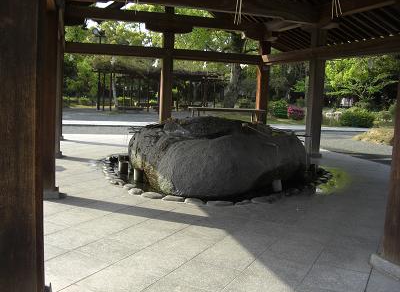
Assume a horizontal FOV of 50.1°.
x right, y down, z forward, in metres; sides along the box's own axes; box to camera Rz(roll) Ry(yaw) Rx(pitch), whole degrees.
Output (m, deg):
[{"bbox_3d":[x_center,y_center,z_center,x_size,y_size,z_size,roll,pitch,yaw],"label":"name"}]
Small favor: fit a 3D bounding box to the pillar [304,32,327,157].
[{"bbox_3d":[3.230,-1.428,11.776,0.290,3.570,0.290,1,7,-17],"label":"pillar"}]

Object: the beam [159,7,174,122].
[{"bbox_3d":[-1.062,-2.229,13.882,0.320,4.300,0.320,1,7,-17],"label":"beam"}]

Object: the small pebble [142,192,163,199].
[{"bbox_3d":[-0.701,0.736,6.306,0.310,0.085,0.200,5,7,22],"label":"small pebble"}]

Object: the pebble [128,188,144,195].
[{"bbox_3d":[-0.972,0.701,6.521,0.260,0.090,0.200,6,7,30],"label":"pebble"}]

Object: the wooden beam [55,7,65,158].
[{"bbox_3d":[-3.250,-1.452,9.675,0.320,3.500,0.320,1,7,-17],"label":"wooden beam"}]

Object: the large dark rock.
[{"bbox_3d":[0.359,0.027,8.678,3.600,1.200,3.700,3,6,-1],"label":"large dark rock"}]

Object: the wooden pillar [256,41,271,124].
[{"bbox_3d":[2.178,-1.868,14.938,0.320,3.650,0.320,1,7,-17],"label":"wooden pillar"}]

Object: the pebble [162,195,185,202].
[{"bbox_3d":[-0.383,0.766,6.178,0.320,0.085,0.200,4,6,14],"label":"pebble"}]

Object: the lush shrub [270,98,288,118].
[{"bbox_3d":[6.299,-2.943,34.000,1.450,1.600,1.400,4,6,10],"label":"lush shrub"}]

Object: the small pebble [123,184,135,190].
[{"bbox_3d":[-1.124,0.659,6.816,0.200,0.085,0.180,7,8,35],"label":"small pebble"}]

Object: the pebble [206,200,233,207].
[{"bbox_3d":[0.284,0.815,6.059,0.380,0.080,0.220,2,6,-5],"label":"pebble"}]

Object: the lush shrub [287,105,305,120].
[{"bbox_3d":[7.886,-2.783,35.300,1.450,1.280,1.300,3,6,0],"label":"lush shrub"}]

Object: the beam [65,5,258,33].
[{"bbox_3d":[-0.970,-4.056,13.678,7.000,0.340,0.280,1,7,-17],"label":"beam"}]

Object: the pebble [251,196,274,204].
[{"bbox_3d":[0.938,0.811,6.343,0.370,0.085,0.220,1,7,-18],"label":"pebble"}]

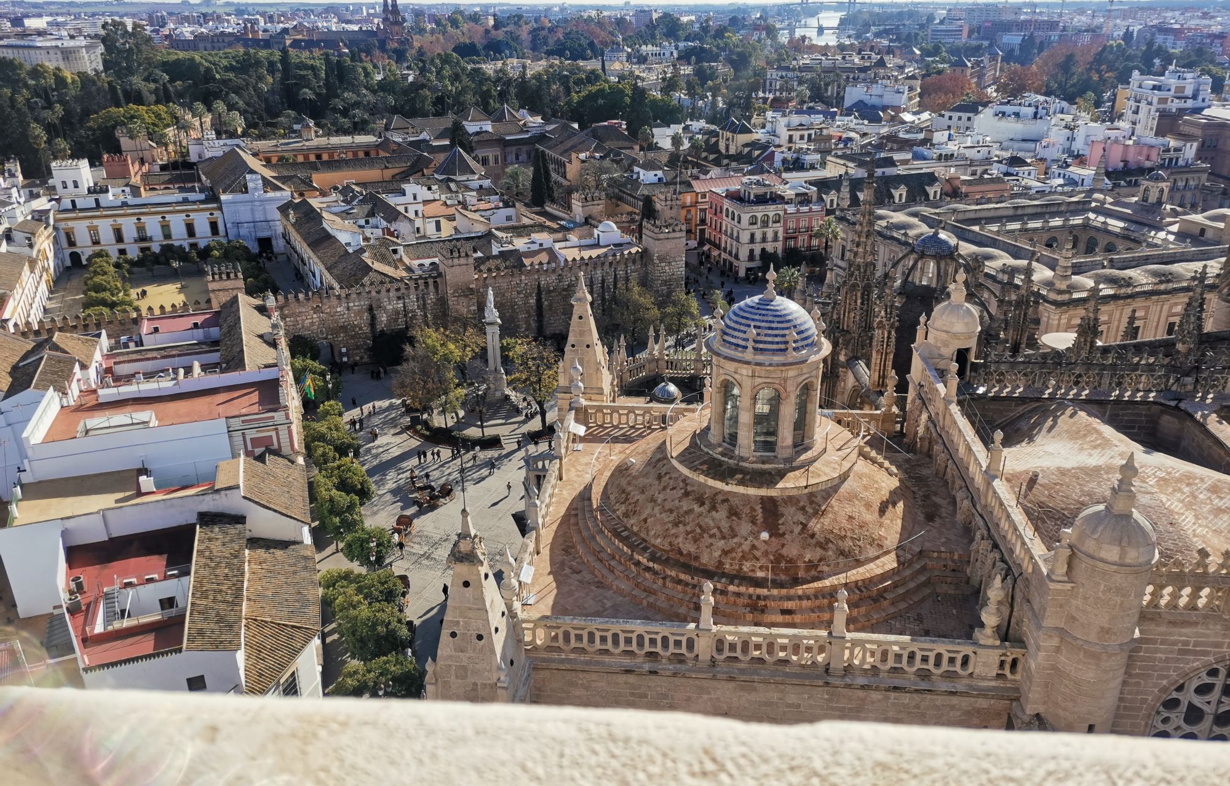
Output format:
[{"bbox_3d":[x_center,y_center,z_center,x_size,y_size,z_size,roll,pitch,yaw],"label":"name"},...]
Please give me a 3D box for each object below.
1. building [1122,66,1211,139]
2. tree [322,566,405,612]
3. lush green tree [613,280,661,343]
[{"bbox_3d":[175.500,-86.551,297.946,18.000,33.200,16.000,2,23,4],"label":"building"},{"bbox_3d":[-22.322,18.545,82.028,7.000,5.800,6.000,0,23,0],"label":"tree"},{"bbox_3d":[3.264,-11.474,143.666,7.400,12.870,7.200,0,23,0],"label":"lush green tree"}]

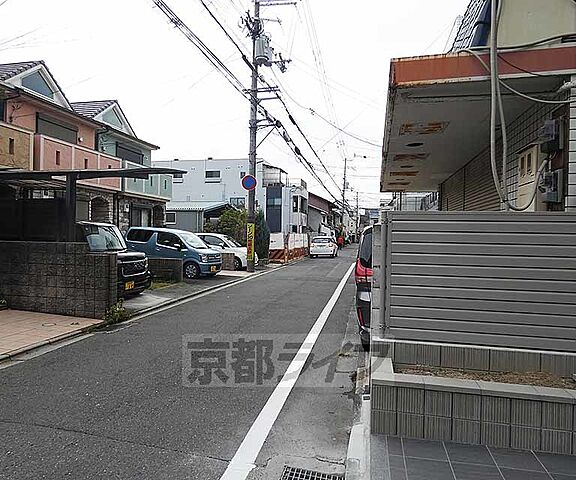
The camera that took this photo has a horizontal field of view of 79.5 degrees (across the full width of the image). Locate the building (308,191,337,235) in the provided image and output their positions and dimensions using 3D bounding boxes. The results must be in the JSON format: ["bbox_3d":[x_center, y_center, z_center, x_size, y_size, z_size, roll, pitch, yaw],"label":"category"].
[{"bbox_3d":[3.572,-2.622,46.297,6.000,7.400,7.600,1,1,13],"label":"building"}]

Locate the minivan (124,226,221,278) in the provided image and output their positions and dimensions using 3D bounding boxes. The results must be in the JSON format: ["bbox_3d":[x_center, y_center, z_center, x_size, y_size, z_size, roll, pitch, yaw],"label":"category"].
[{"bbox_3d":[-4.159,0.465,12.856,3.395,1.650,1.475,1,1,15],"label":"minivan"}]

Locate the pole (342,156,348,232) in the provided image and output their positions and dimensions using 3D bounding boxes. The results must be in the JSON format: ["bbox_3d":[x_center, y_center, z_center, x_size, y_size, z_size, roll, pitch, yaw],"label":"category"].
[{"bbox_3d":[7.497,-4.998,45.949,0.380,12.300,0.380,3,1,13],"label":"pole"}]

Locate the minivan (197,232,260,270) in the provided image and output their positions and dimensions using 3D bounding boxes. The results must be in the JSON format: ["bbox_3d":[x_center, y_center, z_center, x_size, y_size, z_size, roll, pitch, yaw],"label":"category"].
[{"bbox_3d":[-3.210,0.506,15.807,3.850,1.530,1.680,1,1,15],"label":"minivan"}]

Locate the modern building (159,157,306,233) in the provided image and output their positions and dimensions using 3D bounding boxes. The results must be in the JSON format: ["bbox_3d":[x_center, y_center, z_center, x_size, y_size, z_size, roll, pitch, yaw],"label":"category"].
[{"bbox_3d":[-5.830,-3.600,37.609,15.800,9.200,6.400,1,1,13],"label":"modern building"}]

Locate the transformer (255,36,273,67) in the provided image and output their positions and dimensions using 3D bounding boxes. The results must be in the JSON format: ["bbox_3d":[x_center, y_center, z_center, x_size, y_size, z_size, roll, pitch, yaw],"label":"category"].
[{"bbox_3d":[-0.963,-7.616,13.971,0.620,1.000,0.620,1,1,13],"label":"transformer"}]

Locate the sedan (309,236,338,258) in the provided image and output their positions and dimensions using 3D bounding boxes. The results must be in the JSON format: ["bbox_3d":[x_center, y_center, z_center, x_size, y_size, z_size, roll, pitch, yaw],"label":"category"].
[{"bbox_3d":[2.781,0.533,25.407,1.700,1.470,4.400,1,1,13],"label":"sedan"}]

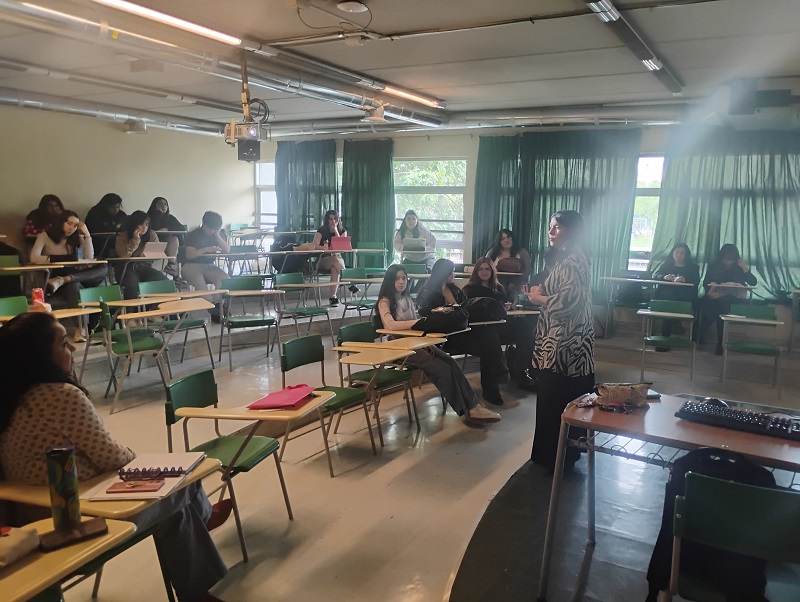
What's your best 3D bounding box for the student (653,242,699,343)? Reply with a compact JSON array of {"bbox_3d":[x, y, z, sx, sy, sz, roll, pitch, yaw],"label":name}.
[{"bbox_3d":[3.226,-0.067,7.585,0.550,1.210,0.800,6,10,30],"label":"student"}]

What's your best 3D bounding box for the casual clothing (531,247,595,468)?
[{"bbox_3d":[1.051,0.344,4.192,0.360,1.370,0.460,1,8,-6],"label":"casual clothing"}]

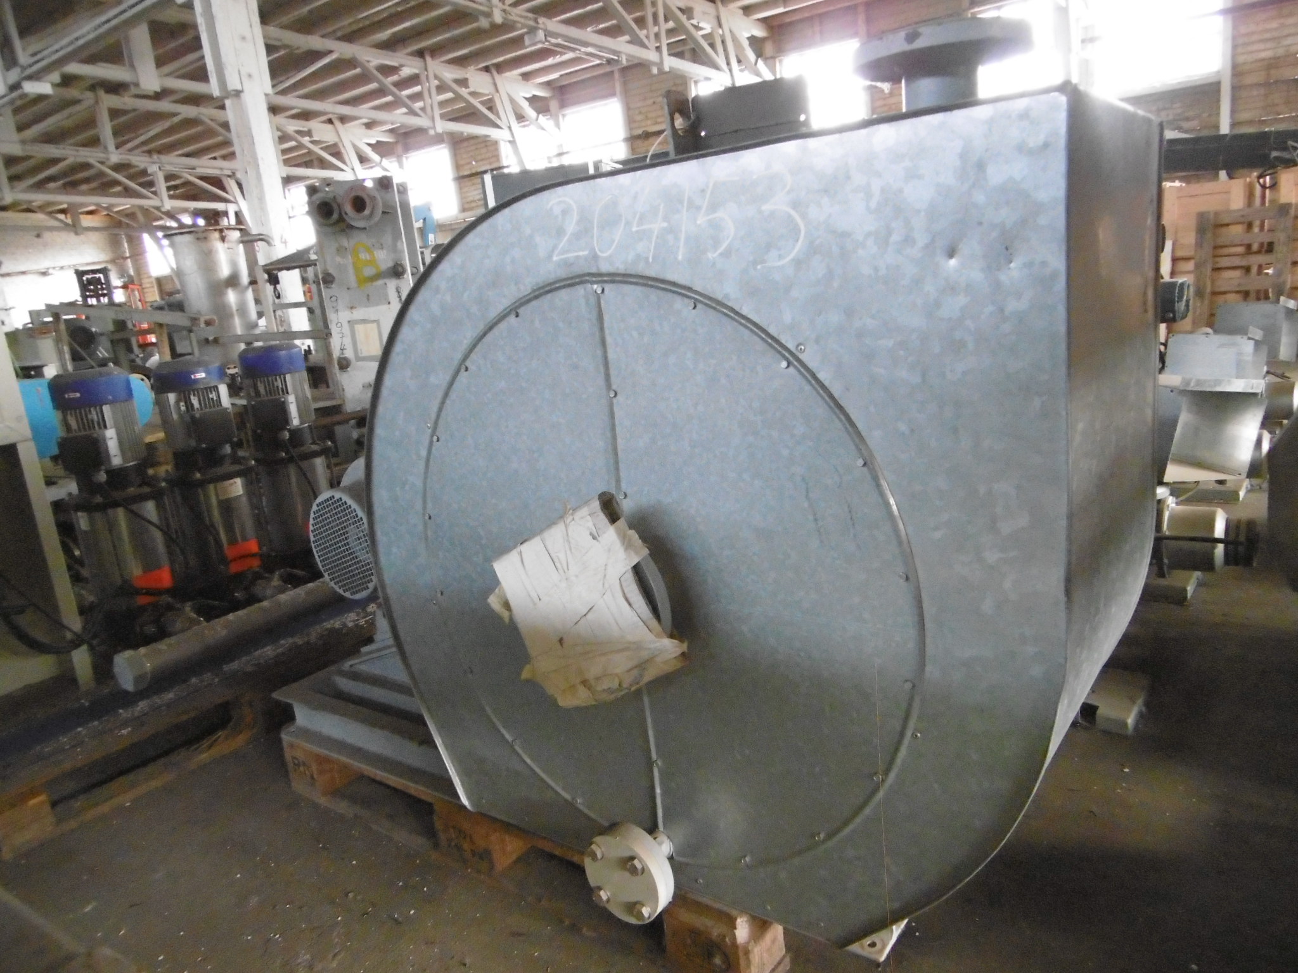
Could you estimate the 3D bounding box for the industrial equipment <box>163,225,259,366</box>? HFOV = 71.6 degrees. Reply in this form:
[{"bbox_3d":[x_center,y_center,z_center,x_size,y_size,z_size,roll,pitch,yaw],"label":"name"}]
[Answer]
[{"bbox_3d":[-2.084,-0.914,4.363,0.335,0.625,0.335,-6,12,0],"label":"industrial equipment"}]

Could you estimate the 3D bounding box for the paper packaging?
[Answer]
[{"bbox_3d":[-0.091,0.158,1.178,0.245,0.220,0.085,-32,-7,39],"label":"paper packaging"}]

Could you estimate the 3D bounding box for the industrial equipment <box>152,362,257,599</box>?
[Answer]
[{"bbox_3d":[-1.240,-0.011,2.583,0.225,0.720,0.250,-17,16,-43],"label":"industrial equipment"}]

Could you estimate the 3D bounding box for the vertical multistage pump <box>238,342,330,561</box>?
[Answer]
[{"bbox_3d":[-1.089,-0.066,2.777,0.225,0.720,0.250,-17,16,-43],"label":"vertical multistage pump"}]

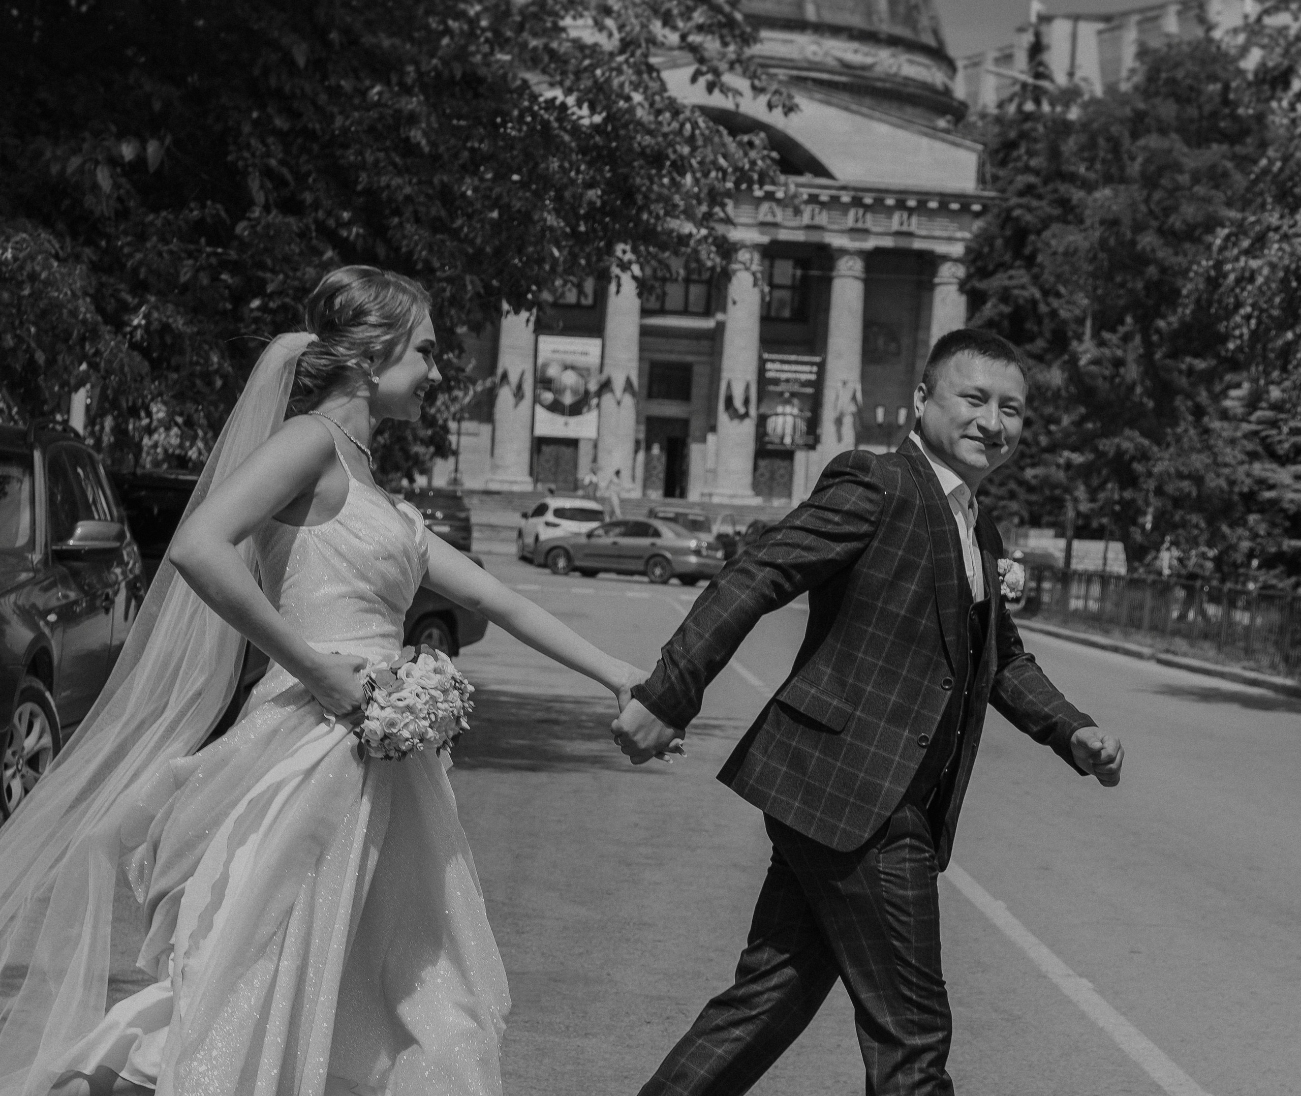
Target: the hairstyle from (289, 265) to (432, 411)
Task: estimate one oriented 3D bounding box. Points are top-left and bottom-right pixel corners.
[{"bbox_3d":[-0.463,-0.335,5.020,0.220,0.230,0.190,3,0,-3],"label":"hairstyle"}]

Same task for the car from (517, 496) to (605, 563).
[{"bbox_3d":[-2.256,-0.405,79.500,1.770,1.640,4.300,3,0,-12],"label":"car"}]

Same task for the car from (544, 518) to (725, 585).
[{"bbox_3d":[-0.353,0.053,72.800,4.250,1.420,1.680,3,0,23],"label":"car"}]

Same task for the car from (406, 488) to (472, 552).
[{"bbox_3d":[-6.109,-0.734,89.000,1.850,1.760,4.600,3,0,-8],"label":"car"}]

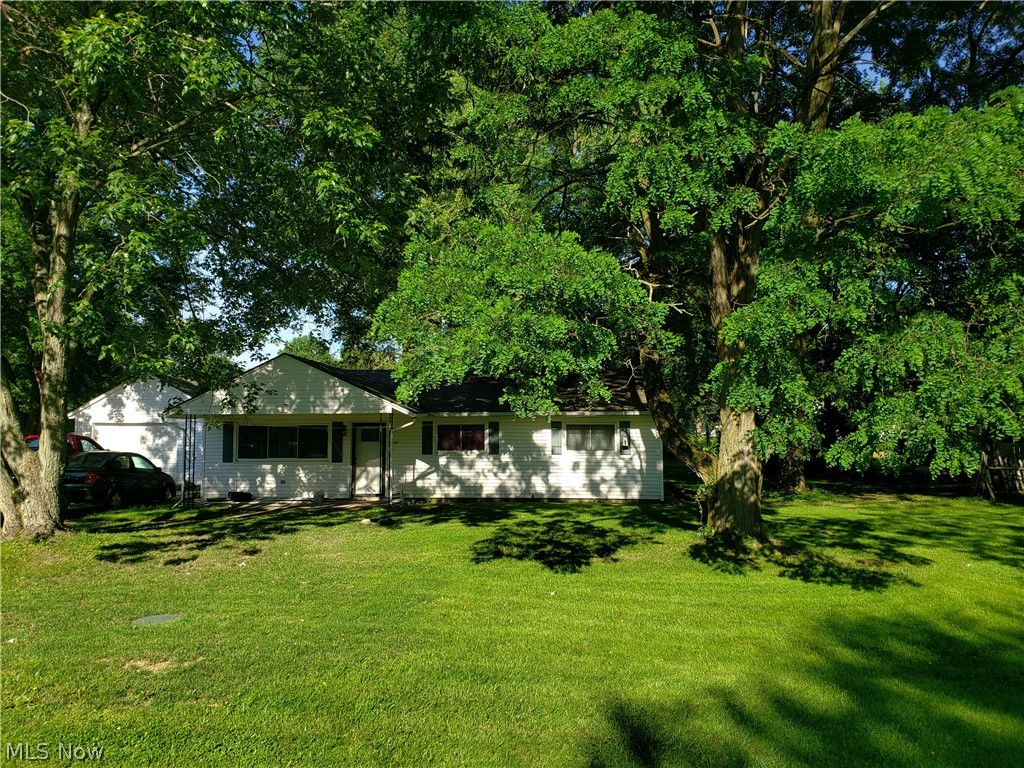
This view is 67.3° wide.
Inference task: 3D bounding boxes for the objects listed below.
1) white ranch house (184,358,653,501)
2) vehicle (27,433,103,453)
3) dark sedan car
[{"bbox_3d":[-2.233,1.516,24.257,13.700,4.010,8.850,0,-4,4],"label":"white ranch house"},{"bbox_3d":[-13.900,2.497,23.079,2.000,1.880,5.400,0,-4,3],"label":"vehicle"},{"bbox_3d":[-10.600,2.516,20.270,1.770,1.450,4.600,0,-4,3],"label":"dark sedan car"}]

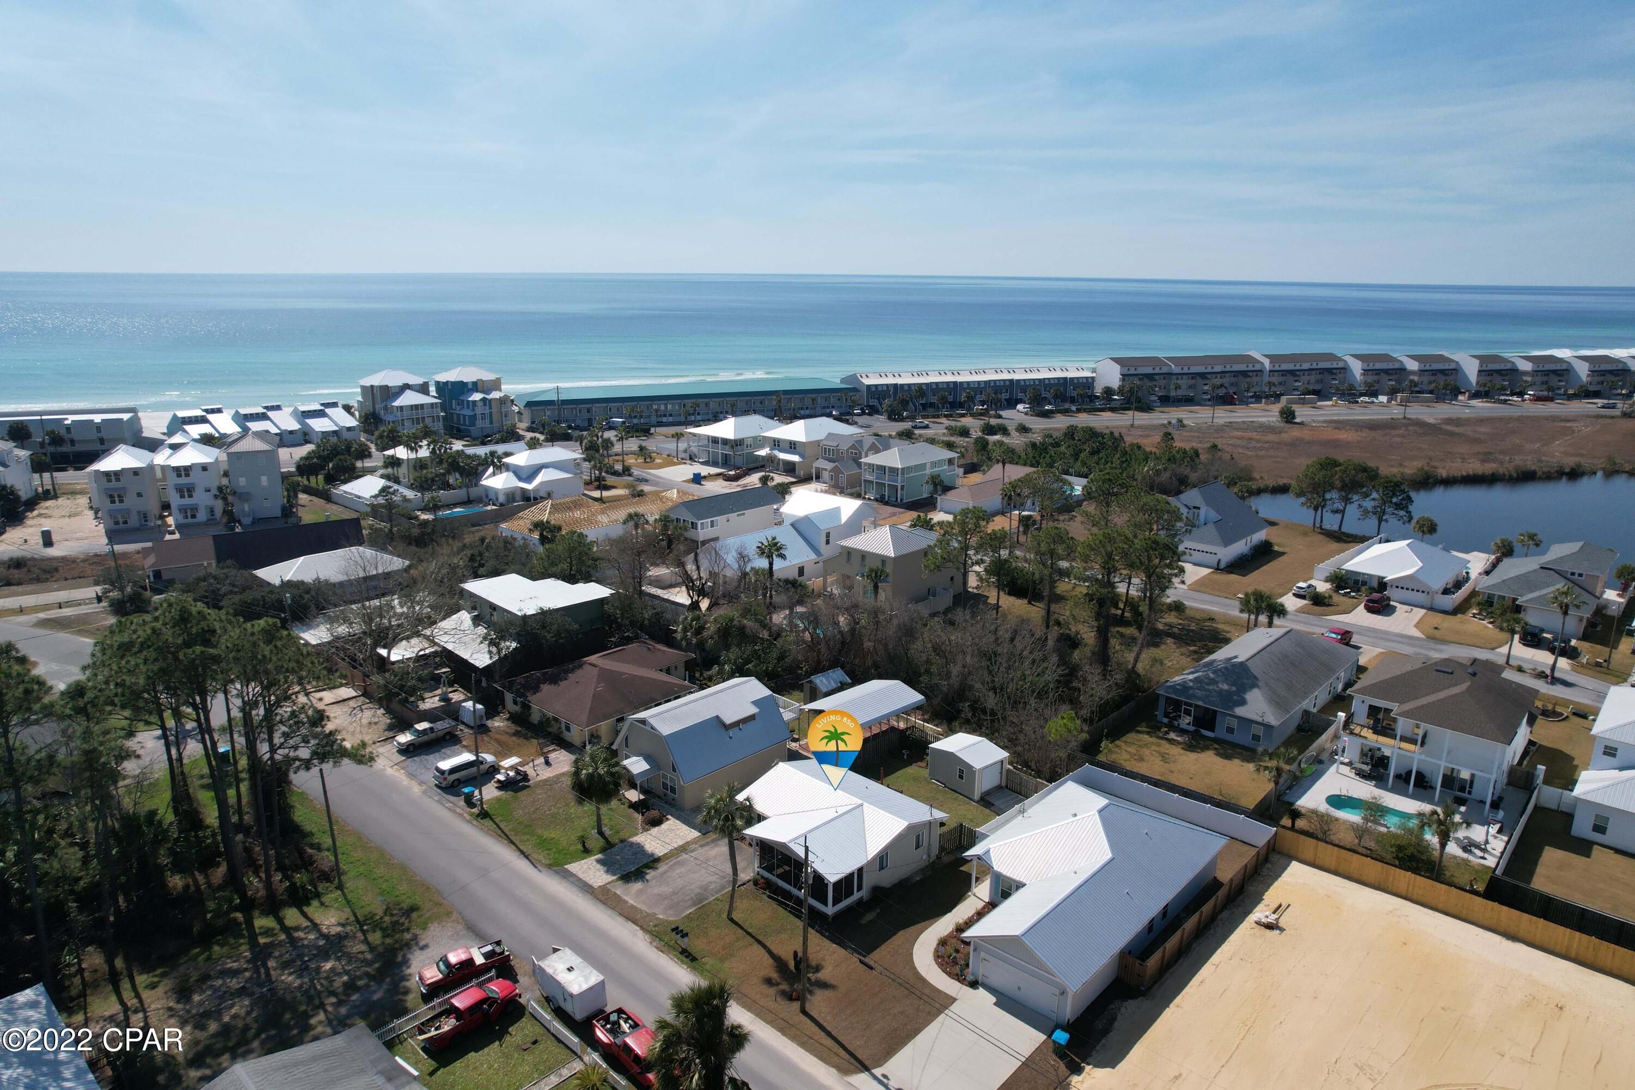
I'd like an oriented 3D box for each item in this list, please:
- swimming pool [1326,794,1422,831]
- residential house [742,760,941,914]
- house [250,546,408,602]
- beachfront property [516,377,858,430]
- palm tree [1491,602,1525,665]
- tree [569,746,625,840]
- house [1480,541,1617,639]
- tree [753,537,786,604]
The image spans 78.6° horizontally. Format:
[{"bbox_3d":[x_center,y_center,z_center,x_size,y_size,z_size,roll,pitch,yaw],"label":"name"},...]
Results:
[{"bbox_3d":[44.460,21.650,79.160,7.560,0.600,3.710,13,20,38],"label":"swimming pool"},{"bbox_3d":[0.632,19.854,71.616,12.620,4.478,11.602,14,20,41],"label":"residential house"},{"bbox_3d":[-62.449,3.470,128.637,15.500,5.300,10.500,-14,21,-43],"label":"house"},{"bbox_3d":[-36.019,-42.620,291.456,98.800,8.700,19.300,-6,17,-24],"label":"beachfront property"},{"bbox_3d":[76.040,10.190,109.180,3.200,6.300,3.200,1,15,0],"label":"palm tree"},{"bbox_3d":[-16.400,18.560,74.500,3.850,6.700,3.850,1,15,0],"label":"tree"},{"bbox_3d":[91.722,4.011,125.871,11.806,8.040,22.186,14,20,41],"label":"house"},{"bbox_3d":[-5.568,4.382,117.899,3.800,10.200,3.800,1,15,0],"label":"tree"}]

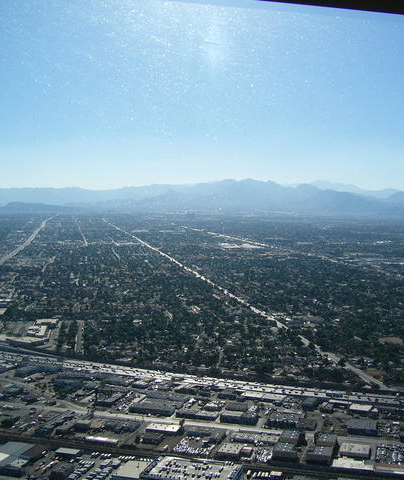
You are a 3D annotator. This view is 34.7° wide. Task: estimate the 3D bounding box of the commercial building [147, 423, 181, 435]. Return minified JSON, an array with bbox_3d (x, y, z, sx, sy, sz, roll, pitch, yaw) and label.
[{"bbox_3d":[-44.740,221.870,758.730,36.700,4.800,21.600,1,2,16],"label":"commercial building"}]

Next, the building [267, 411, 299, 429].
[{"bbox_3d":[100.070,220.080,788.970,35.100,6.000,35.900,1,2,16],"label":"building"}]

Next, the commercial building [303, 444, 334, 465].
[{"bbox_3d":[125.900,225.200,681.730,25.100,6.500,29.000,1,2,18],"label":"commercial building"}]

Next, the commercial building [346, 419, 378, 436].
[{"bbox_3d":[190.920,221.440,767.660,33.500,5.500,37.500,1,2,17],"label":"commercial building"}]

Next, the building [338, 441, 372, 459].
[{"bbox_3d":[163.840,225.450,692.000,30.500,5.000,29.400,1,2,17],"label":"building"}]

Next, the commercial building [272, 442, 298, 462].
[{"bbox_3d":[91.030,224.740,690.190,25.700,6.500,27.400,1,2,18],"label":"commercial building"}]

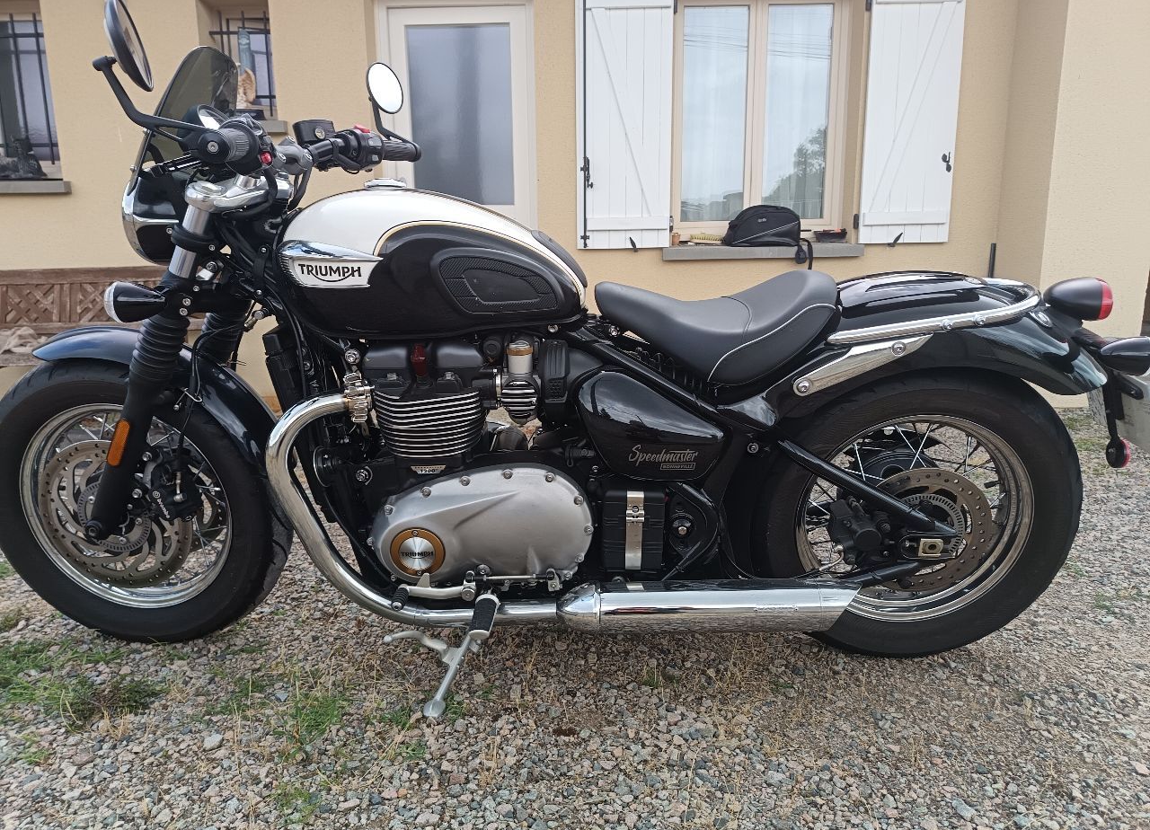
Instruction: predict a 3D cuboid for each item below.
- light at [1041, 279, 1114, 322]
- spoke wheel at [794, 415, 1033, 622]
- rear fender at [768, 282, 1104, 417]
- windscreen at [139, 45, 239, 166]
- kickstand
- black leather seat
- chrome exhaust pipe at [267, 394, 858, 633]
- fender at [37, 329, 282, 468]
[{"bbox_3d":[0.876,-0.202,1.388,0.125,0.082,0.085,0,21,2],"label":"light"},{"bbox_3d":[0.635,0.183,1.544,0.436,0.436,0.120,0,21,2],"label":"spoke wheel"},{"bbox_3d":[0.639,-0.133,1.422,0.620,0.250,0.210,0,21,2],"label":"rear fender"},{"bbox_3d":[-0.636,-0.505,1.337,0.065,0.230,0.260,27,20,-2],"label":"windscreen"},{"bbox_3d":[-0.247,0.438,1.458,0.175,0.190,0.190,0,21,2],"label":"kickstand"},{"bbox_3d":[0.247,-0.172,1.421,0.430,0.180,0.290,0,21,2],"label":"black leather seat"},{"bbox_3d":[-0.030,0.178,1.397,1.040,0.405,0.190,0,21,2],"label":"chrome exhaust pipe"},{"bbox_3d":[-0.780,-0.042,1.512,0.460,0.270,0.165,2,19,6],"label":"fender"}]

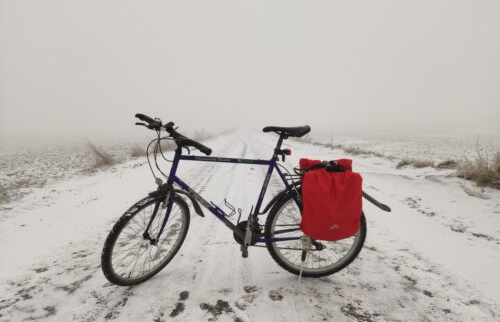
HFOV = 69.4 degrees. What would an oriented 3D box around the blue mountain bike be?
[{"bbox_3d":[-0.025,0.243,2.250,1.685,1.110,0.640,-1,5,0],"label":"blue mountain bike"}]

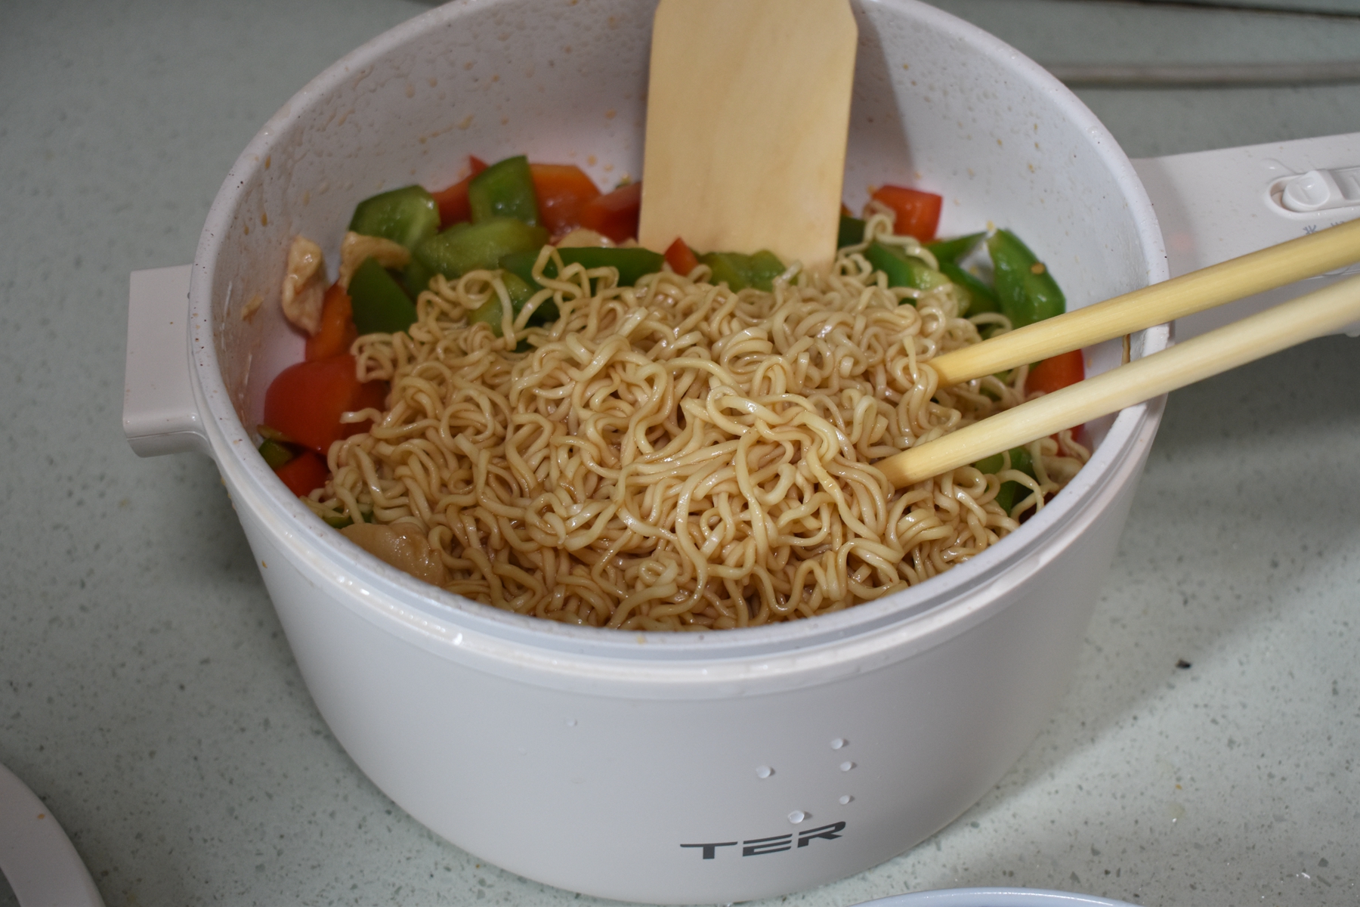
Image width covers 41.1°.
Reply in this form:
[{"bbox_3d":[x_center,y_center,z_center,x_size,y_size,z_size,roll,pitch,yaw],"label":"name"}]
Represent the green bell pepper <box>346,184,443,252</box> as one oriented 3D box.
[{"bbox_3d":[-0.066,-0.054,0.417,0.022,0.014,0.013,-25,53,-19],"label":"green bell pepper"}]

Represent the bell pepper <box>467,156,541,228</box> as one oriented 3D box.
[{"bbox_3d":[-0.042,-0.062,0.437,0.018,0.021,0.010,-15,51,-11],"label":"bell pepper"}]

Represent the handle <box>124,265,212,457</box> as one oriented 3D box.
[{"bbox_3d":[-0.099,-0.018,0.357,0.017,0.012,0.042,-8,50,-6],"label":"handle"}]

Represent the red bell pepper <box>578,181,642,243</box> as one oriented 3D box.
[{"bbox_3d":[-0.017,-0.060,0.451,0.019,0.018,0.011,-5,49,-4],"label":"red bell pepper"}]

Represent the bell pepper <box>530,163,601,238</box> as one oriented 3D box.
[{"bbox_3d":[-0.029,-0.062,0.445,0.019,0.021,0.010,-10,50,-7],"label":"bell pepper"}]

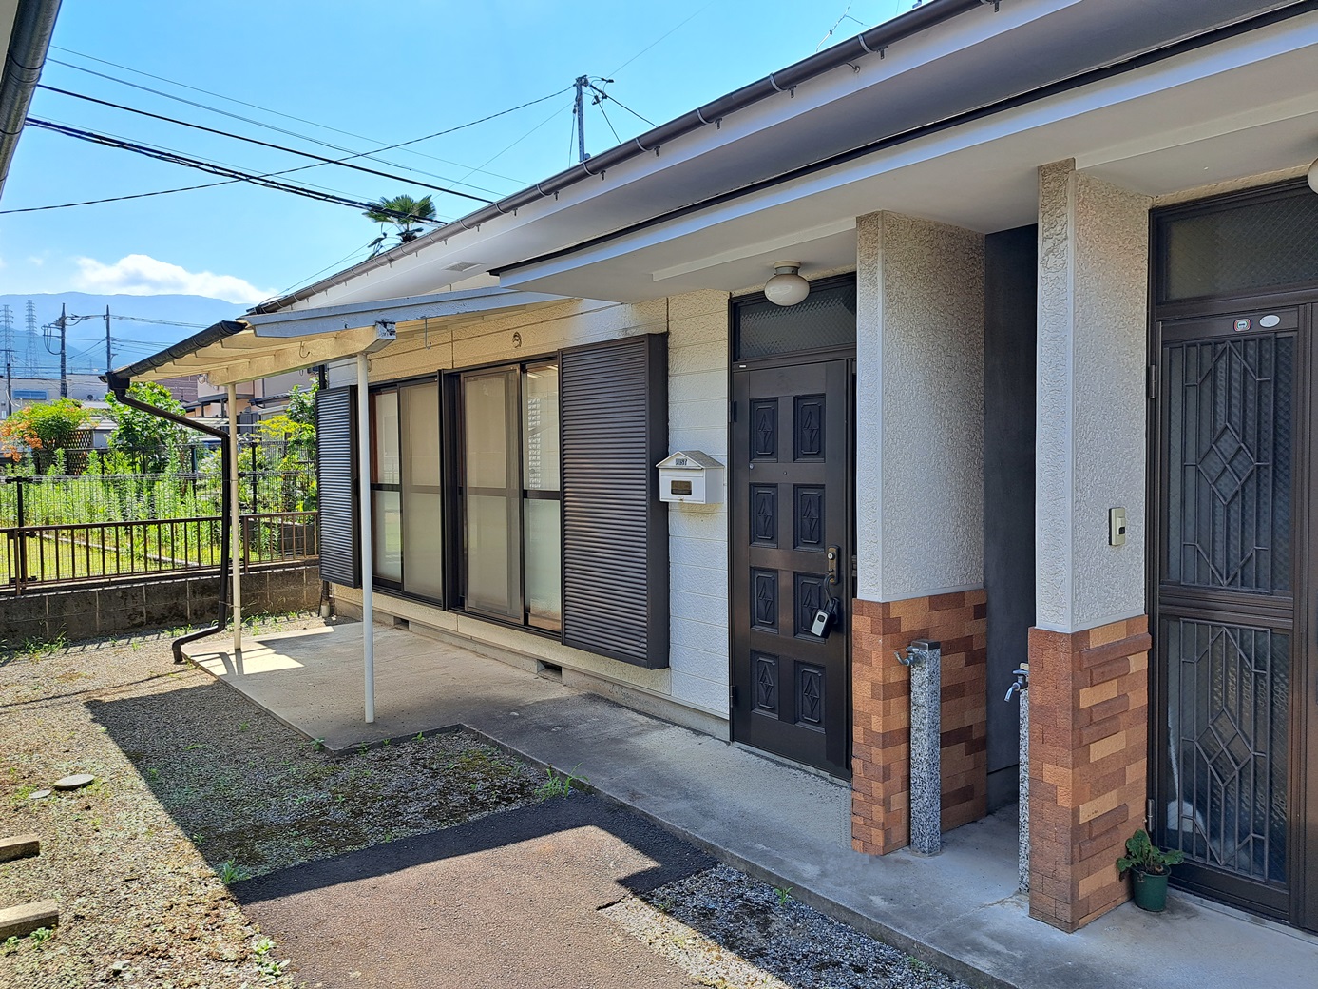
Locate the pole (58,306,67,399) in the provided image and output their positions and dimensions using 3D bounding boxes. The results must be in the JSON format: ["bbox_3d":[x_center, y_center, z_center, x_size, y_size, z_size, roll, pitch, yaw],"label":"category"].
[{"bbox_3d":[-37.003,-5.952,56.856,0.380,11.907,0.380,-2,2,-39],"label":"pole"}]

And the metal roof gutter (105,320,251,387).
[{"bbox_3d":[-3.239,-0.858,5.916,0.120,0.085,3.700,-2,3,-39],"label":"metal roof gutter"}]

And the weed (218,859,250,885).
[{"bbox_3d":[-1.610,1.429,3.460,0.100,0.080,0.105,-2,3,-39],"label":"weed"}]

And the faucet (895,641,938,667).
[{"bbox_3d":[0.929,0.600,3.400,0.143,0.077,0.062,-2,3,-39],"label":"faucet"}]

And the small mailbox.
[{"bbox_3d":[0.163,-0.096,4.954,0.140,0.279,0.415,-2,2,-39],"label":"small mailbox"}]

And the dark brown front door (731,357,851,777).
[{"bbox_3d":[0.637,0.337,4.515,0.060,1.930,0.770,-2,2,-39],"label":"dark brown front door"}]

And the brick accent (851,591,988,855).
[{"bbox_3d":[1.068,0.873,3.717,0.690,0.959,0.143,-2,3,-39],"label":"brick accent"}]

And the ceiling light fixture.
[{"bbox_3d":[0.573,-0.939,4.095,0.200,0.190,0.200,0,2,0],"label":"ceiling light fixture"}]

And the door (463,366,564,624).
[{"bbox_3d":[-1.070,0.004,6.580,0.110,1.840,1.560,-2,2,-39],"label":"door"}]

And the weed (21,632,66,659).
[{"bbox_3d":[-5.121,1.263,7.600,0.320,0.180,0.240,-2,3,-39],"label":"weed"}]

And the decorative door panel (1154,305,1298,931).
[{"bbox_3d":[1.862,0.385,3.021,0.045,1.927,0.418,-2,3,-39],"label":"decorative door panel"}]

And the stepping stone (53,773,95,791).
[{"bbox_3d":[-2.917,1.442,4.558,0.172,0.030,0.172,-2,2,-39],"label":"stepping stone"}]

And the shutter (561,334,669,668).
[{"bbox_3d":[-0.281,0.035,5.507,0.140,1.870,0.920,-2,2,-39],"label":"shutter"}]

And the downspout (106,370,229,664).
[{"bbox_3d":[-3.839,0.202,7.222,0.850,2.270,0.160,-2,2,-39],"label":"downspout"}]

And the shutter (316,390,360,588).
[{"bbox_3d":[-3.021,-0.076,8.707,0.130,1.847,0.890,-2,3,-39],"label":"shutter"}]

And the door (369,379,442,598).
[{"bbox_3d":[-2.193,-0.055,7.796,0.090,1.790,1.550,-2,3,-39],"label":"door"}]

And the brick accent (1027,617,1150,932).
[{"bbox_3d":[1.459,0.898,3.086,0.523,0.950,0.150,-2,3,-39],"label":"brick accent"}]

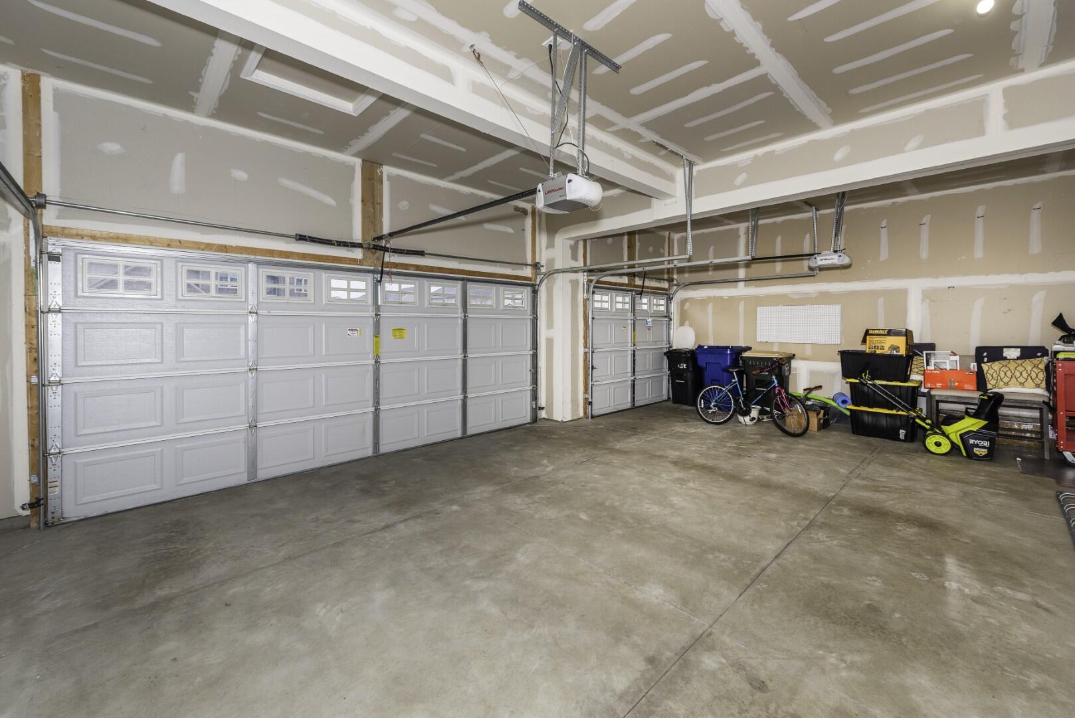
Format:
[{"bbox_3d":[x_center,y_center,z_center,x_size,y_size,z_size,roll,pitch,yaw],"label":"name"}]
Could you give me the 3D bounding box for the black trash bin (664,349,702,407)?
[{"bbox_3d":[2.784,0.327,7.796,0.620,1.020,0.590,-4,6,-43],"label":"black trash bin"}]

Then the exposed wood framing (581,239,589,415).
[{"bbox_3d":[0.795,-0.545,6.880,0.105,2.970,0.050,-4,6,-42],"label":"exposed wood framing"}]

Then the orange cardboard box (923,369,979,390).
[{"bbox_3d":[5.170,0.260,5.227,0.250,0.235,0.455,-4,6,-43],"label":"orange cardboard box"}]

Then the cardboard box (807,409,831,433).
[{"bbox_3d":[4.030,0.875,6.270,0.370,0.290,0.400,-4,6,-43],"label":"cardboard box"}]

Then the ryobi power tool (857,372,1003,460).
[{"bbox_3d":[4.599,0.611,4.979,1.200,0.890,0.480,4,6,43],"label":"ryobi power tool"}]

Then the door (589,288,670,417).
[{"bbox_3d":[1.737,-0.188,7.465,2.440,2.100,0.070,-4,6,-43],"label":"door"}]

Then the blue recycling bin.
[{"bbox_3d":[3.325,0.346,7.450,0.760,1.130,0.680,-4,6,-43],"label":"blue recycling bin"}]

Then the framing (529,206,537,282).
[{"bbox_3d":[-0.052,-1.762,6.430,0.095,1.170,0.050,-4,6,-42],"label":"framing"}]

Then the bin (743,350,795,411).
[{"bbox_3d":[3.800,0.434,6.900,0.720,1.060,0.600,-4,6,-43],"label":"bin"}]

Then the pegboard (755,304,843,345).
[{"bbox_3d":[4.185,-0.560,6.756,0.020,0.620,1.220,-4,6,-43],"label":"pegboard"}]

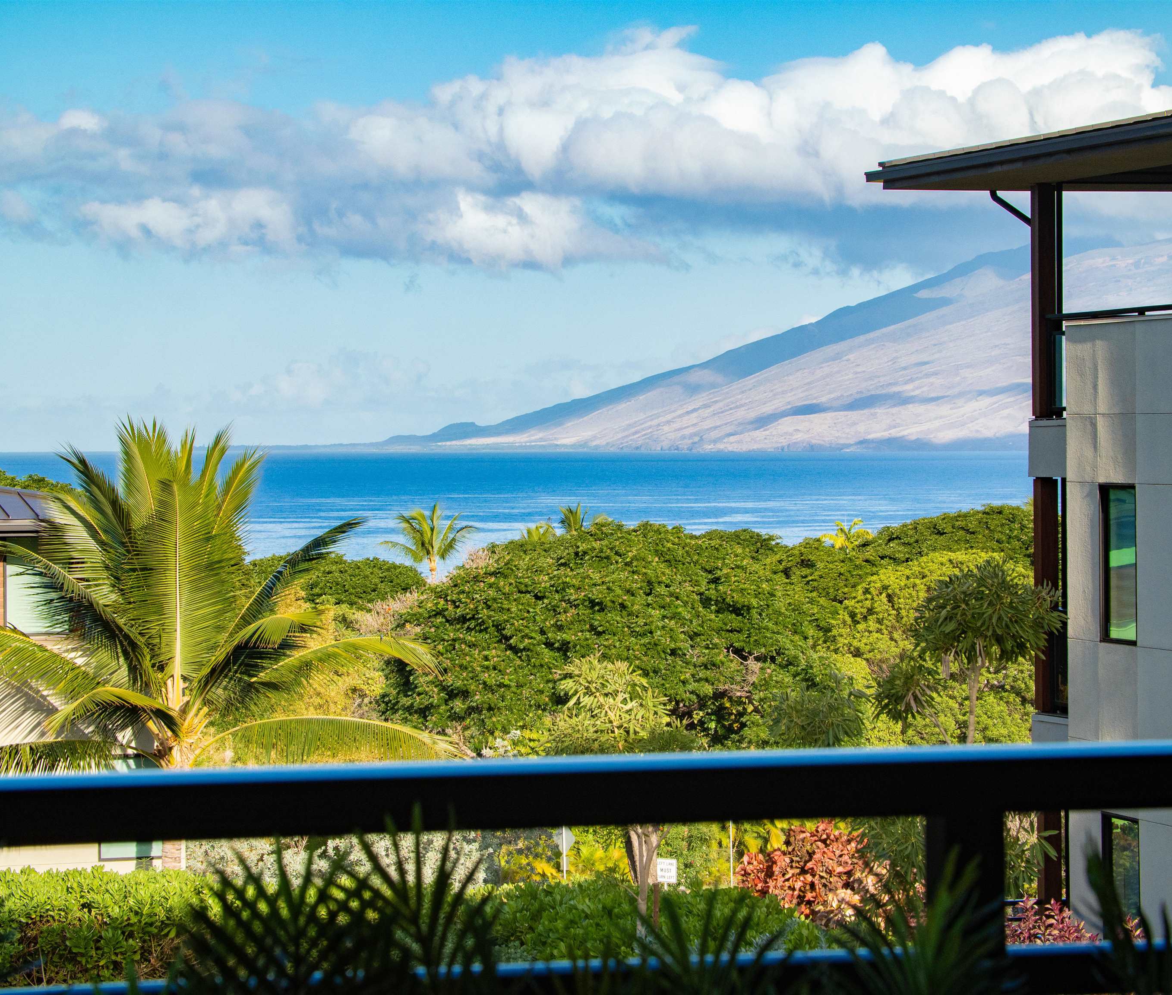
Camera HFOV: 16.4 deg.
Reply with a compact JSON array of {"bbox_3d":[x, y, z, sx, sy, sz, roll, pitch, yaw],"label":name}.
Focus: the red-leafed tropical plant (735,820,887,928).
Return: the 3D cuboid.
[{"bbox_3d":[2.885,4.906,52.000,2.000,1.650,1.800,0,1,0],"label":"red-leafed tropical plant"}]

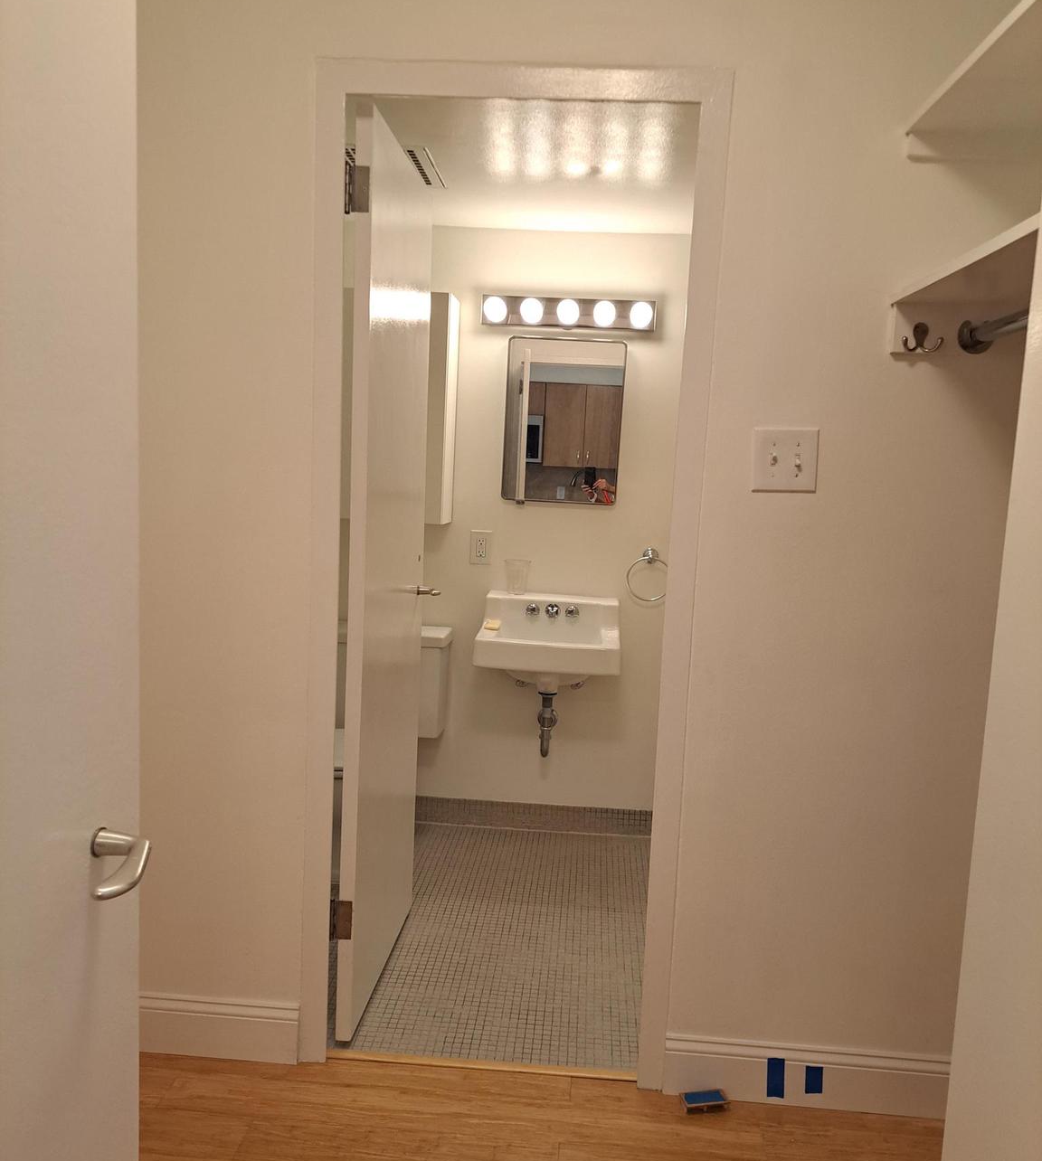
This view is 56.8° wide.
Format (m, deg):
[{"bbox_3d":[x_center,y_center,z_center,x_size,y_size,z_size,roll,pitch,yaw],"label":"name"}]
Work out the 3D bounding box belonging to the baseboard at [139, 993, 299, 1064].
[{"bbox_3d":[-0.689,0.979,2.117,0.410,0.138,0.017,3,7,3],"label":"baseboard"}]

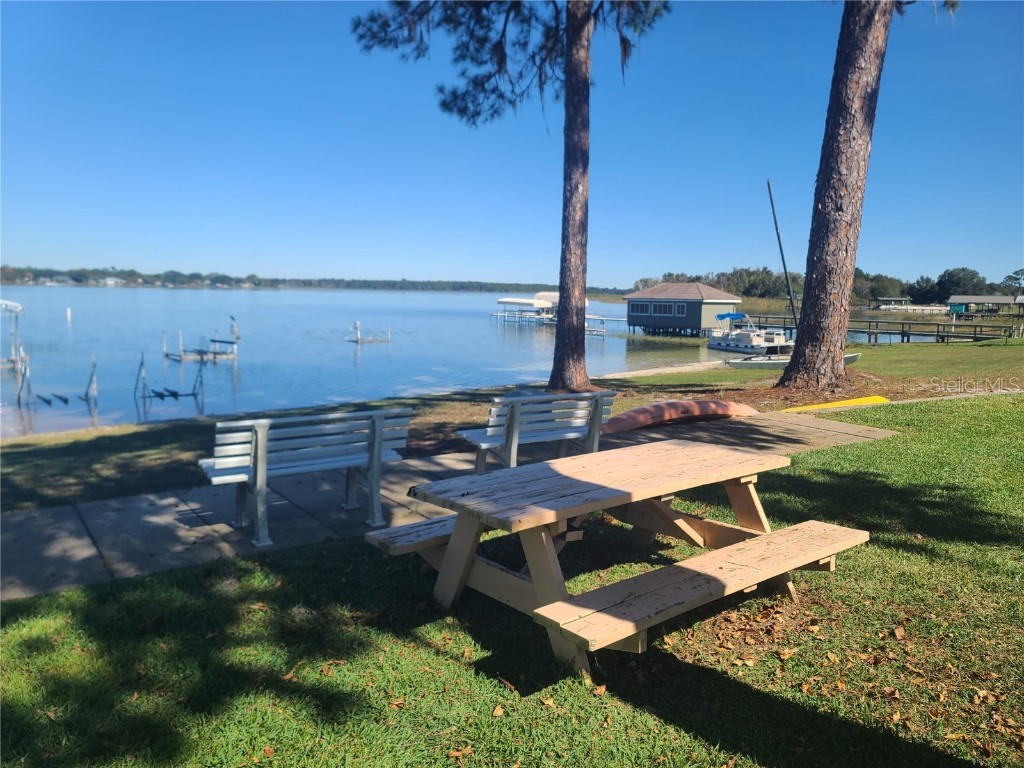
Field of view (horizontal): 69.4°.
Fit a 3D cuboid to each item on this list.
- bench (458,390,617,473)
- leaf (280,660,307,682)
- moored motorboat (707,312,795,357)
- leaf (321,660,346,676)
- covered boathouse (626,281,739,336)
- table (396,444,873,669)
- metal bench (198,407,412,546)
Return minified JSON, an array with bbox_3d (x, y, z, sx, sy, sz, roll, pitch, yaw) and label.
[{"bbox_3d":[0.224,0.459,6.399,1.307,0.801,0.610,-4,8,-34],"label":"bench"},{"bbox_3d":[-0.871,1.148,2.956,0.070,0.030,0.130,1,5,18],"label":"leaf"},{"bbox_3d":[14.995,-3.131,46.300,2.350,2.500,5.300,-3,8,-30],"label":"moored motorboat"},{"bbox_3d":[-0.718,1.144,2.974,0.070,0.030,0.120,1,6,24],"label":"leaf"},{"bbox_3d":[14.750,-6.580,64.500,5.100,4.400,8.800,-5,9,-38],"label":"covered boathouse"},{"bbox_3d":[0.507,0.771,3.702,1.906,0.680,1.634,-5,6,-38],"label":"table"},{"bbox_3d":[-1.412,0.574,5.147,1.320,0.810,0.616,-4,9,-34],"label":"metal bench"}]

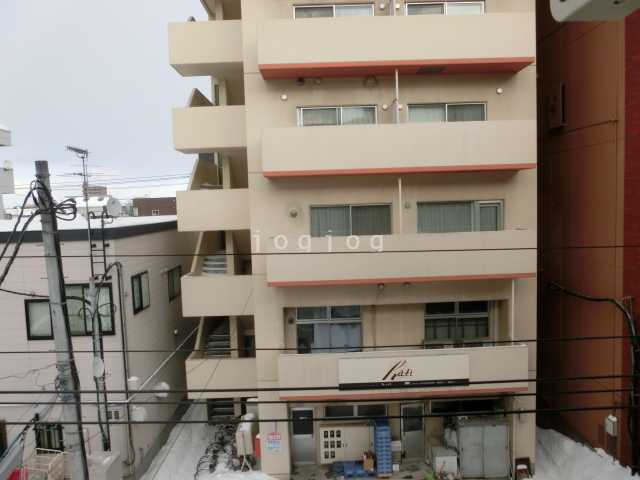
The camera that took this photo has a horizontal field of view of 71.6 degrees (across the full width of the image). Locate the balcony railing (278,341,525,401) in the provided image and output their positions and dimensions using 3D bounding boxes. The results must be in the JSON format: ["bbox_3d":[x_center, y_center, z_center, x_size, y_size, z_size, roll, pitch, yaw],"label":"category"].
[{"bbox_3d":[2.422,3.843,12.977,7.204,1.308,0.363,-2,3,0],"label":"balcony railing"}]

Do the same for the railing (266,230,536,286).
[{"bbox_3d":[2.182,0.451,12.249,7.159,1.237,0.982,-2,4,-1],"label":"railing"}]

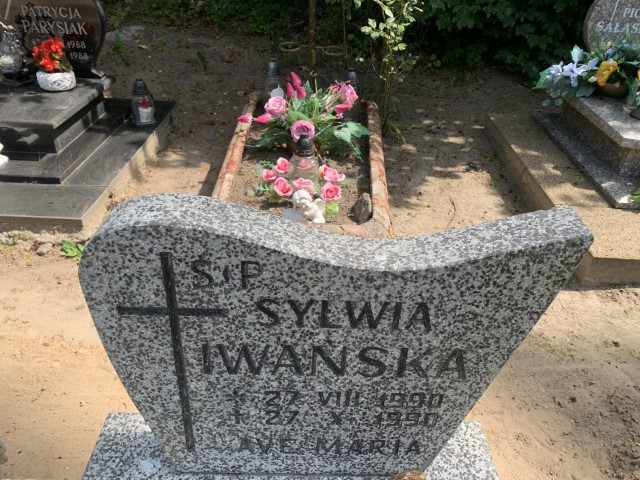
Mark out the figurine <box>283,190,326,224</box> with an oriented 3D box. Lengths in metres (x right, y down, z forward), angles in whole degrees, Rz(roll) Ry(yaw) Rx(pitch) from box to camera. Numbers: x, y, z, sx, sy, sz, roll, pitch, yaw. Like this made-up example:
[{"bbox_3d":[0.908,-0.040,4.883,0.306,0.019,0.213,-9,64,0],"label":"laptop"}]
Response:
[{"bbox_3d":[-0.067,-0.147,2.013,0.150,0.105,0.100,17,38,21],"label":"figurine"}]

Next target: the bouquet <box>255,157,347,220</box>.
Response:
[{"bbox_3d":[-0.077,-0.230,2.083,0.375,0.160,0.230,2,35,0],"label":"bouquet"}]

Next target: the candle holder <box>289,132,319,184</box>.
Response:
[{"bbox_3d":[-0.070,-0.375,2.210,0.135,0.255,0.135,2,35,0],"label":"candle holder"}]

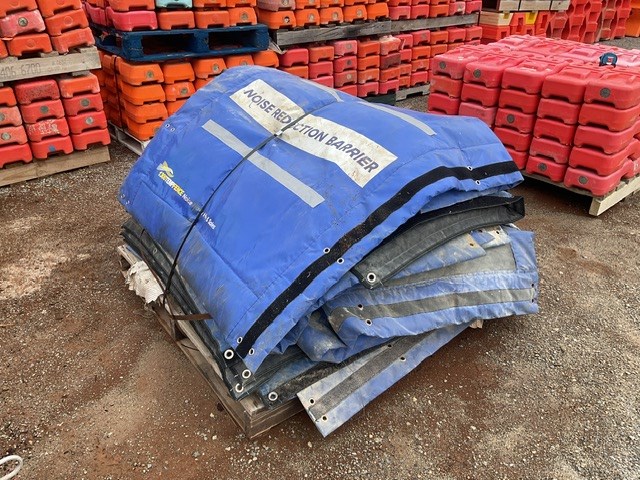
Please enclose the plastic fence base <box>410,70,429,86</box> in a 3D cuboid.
[{"bbox_3d":[0.776,-1.662,5.336,0.238,0.124,0.600,-20,35,-31],"label":"plastic fence base"}]

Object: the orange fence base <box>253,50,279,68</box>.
[{"bbox_3d":[-0.599,-1.507,4.344,0.238,0.124,0.600,-21,35,-33],"label":"orange fence base"}]

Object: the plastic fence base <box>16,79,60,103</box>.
[{"bbox_3d":[-1.903,-1.015,3.454,0.238,0.124,0.600,-22,36,-34],"label":"plastic fence base"}]

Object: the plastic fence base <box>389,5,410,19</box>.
[{"bbox_3d":[0.512,-2.093,4.853,0.238,0.124,0.600,-21,35,-32],"label":"plastic fence base"}]

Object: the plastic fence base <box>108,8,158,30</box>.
[{"bbox_3d":[-1.276,-1.463,3.497,0.230,0.120,0.580,-17,33,-29],"label":"plastic fence base"}]

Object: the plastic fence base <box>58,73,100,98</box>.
[{"bbox_3d":[-1.707,-1.091,3.592,0.238,0.124,0.600,-22,36,-34],"label":"plastic fence base"}]

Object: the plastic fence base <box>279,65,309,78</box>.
[{"bbox_3d":[-0.345,-1.325,4.131,0.230,0.120,0.580,-19,33,-31],"label":"plastic fence base"}]

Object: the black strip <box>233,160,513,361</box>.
[{"bbox_3d":[0.207,0.005,1.637,1.018,0.426,0.150,-16,32,-27],"label":"black strip"}]

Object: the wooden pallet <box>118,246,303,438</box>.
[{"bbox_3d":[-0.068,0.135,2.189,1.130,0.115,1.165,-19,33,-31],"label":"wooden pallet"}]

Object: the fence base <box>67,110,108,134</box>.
[{"bbox_3d":[-1.640,-0.868,3.604,0.229,0.124,0.580,-20,36,-31],"label":"fence base"}]

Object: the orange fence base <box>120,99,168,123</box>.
[{"bbox_3d":[-1.323,-1.005,3.886,0.232,0.127,0.580,-19,35,-30],"label":"orange fence base"}]

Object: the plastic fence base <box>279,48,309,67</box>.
[{"bbox_3d":[-0.349,-1.421,4.079,0.230,0.120,0.580,-19,33,-31],"label":"plastic fence base"}]

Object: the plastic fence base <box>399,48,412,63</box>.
[{"bbox_3d":[0.534,-1.691,4.807,0.230,0.120,0.580,-21,34,-33],"label":"plastic fence base"}]

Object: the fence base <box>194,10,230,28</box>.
[{"bbox_3d":[-0.942,-1.748,4.168,0.238,0.124,0.600,-16,33,-27],"label":"fence base"}]

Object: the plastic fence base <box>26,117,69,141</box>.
[{"bbox_3d":[-1.832,-0.799,3.484,0.229,0.124,0.580,-20,36,-31],"label":"plastic fence base"}]

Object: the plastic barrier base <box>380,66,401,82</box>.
[{"bbox_3d":[0.409,-1.493,4.660,0.230,0.120,0.580,-19,33,-31],"label":"plastic barrier base"}]

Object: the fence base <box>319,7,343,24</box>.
[{"bbox_3d":[-0.064,-1.930,4.527,0.232,0.127,0.580,-18,35,-29],"label":"fence base"}]

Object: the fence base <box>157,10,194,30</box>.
[{"bbox_3d":[-1.069,-1.520,3.609,0.230,0.120,0.580,-17,33,-29],"label":"fence base"}]

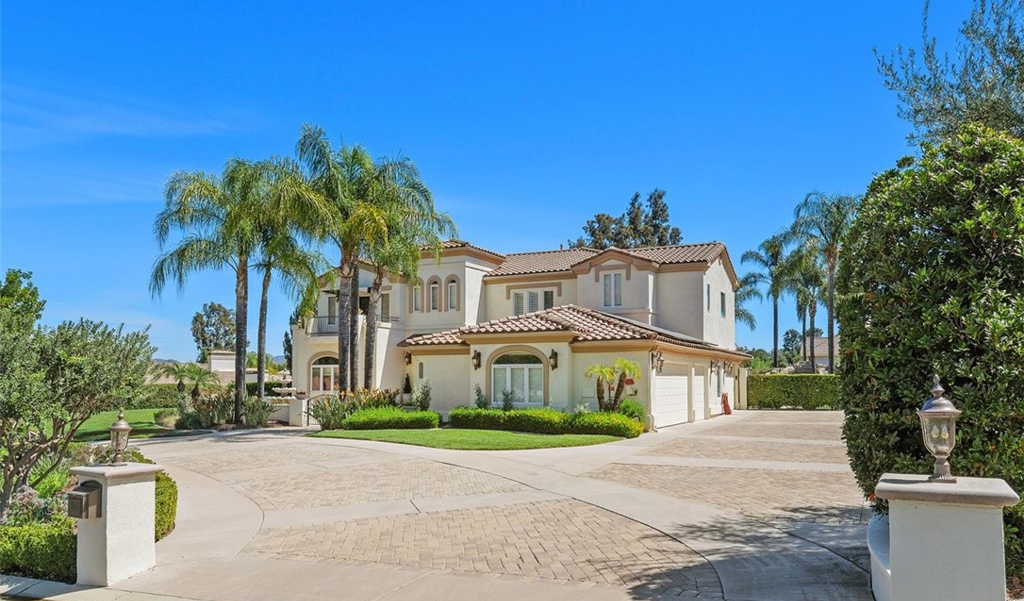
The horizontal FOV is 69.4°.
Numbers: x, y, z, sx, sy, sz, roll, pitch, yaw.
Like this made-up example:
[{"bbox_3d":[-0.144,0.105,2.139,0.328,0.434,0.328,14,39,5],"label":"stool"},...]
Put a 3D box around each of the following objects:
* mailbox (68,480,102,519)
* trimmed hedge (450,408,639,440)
[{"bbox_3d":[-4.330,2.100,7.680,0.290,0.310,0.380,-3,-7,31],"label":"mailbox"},{"bbox_3d":[0.933,3.860,23.400,6.800,0.750,1.150,-4,-6,36],"label":"trimmed hedge"}]

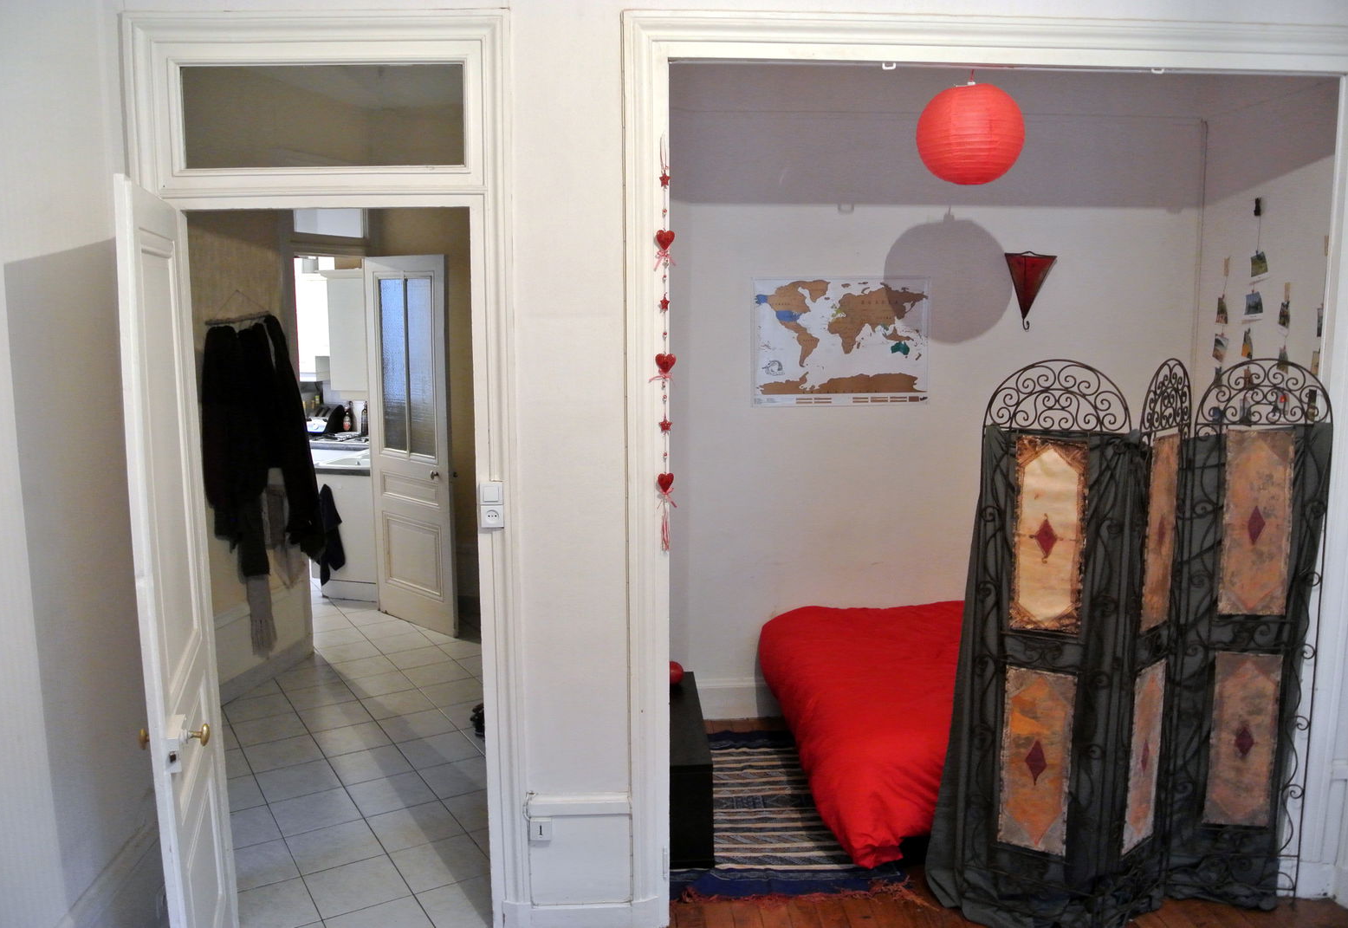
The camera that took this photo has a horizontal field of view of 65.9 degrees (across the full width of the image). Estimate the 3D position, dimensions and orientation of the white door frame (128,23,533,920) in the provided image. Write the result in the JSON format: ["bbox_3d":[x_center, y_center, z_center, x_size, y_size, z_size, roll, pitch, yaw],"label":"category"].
[{"bbox_3d":[-0.986,0.108,3.115,1.051,2.754,0.160,-1,8,-2],"label":"white door frame"}]

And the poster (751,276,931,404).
[{"bbox_3d":[0.774,-0.559,4.802,0.822,0.592,0.015,-1,8,-2],"label":"poster"}]

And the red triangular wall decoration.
[{"bbox_3d":[1.627,-0.791,4.757,0.244,0.357,0.100,-1,8,-2],"label":"red triangular wall decoration"}]

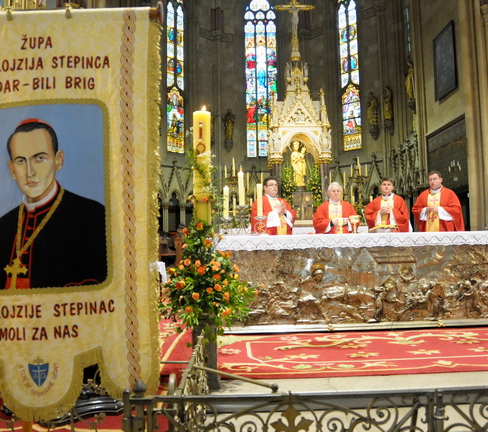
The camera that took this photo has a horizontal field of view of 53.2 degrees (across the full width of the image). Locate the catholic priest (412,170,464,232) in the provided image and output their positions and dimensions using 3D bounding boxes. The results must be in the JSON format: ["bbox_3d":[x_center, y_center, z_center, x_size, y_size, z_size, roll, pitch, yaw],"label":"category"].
[{"bbox_3d":[2.546,0.325,6.293,0.640,1.840,0.460,-3,-5,23],"label":"catholic priest"}]

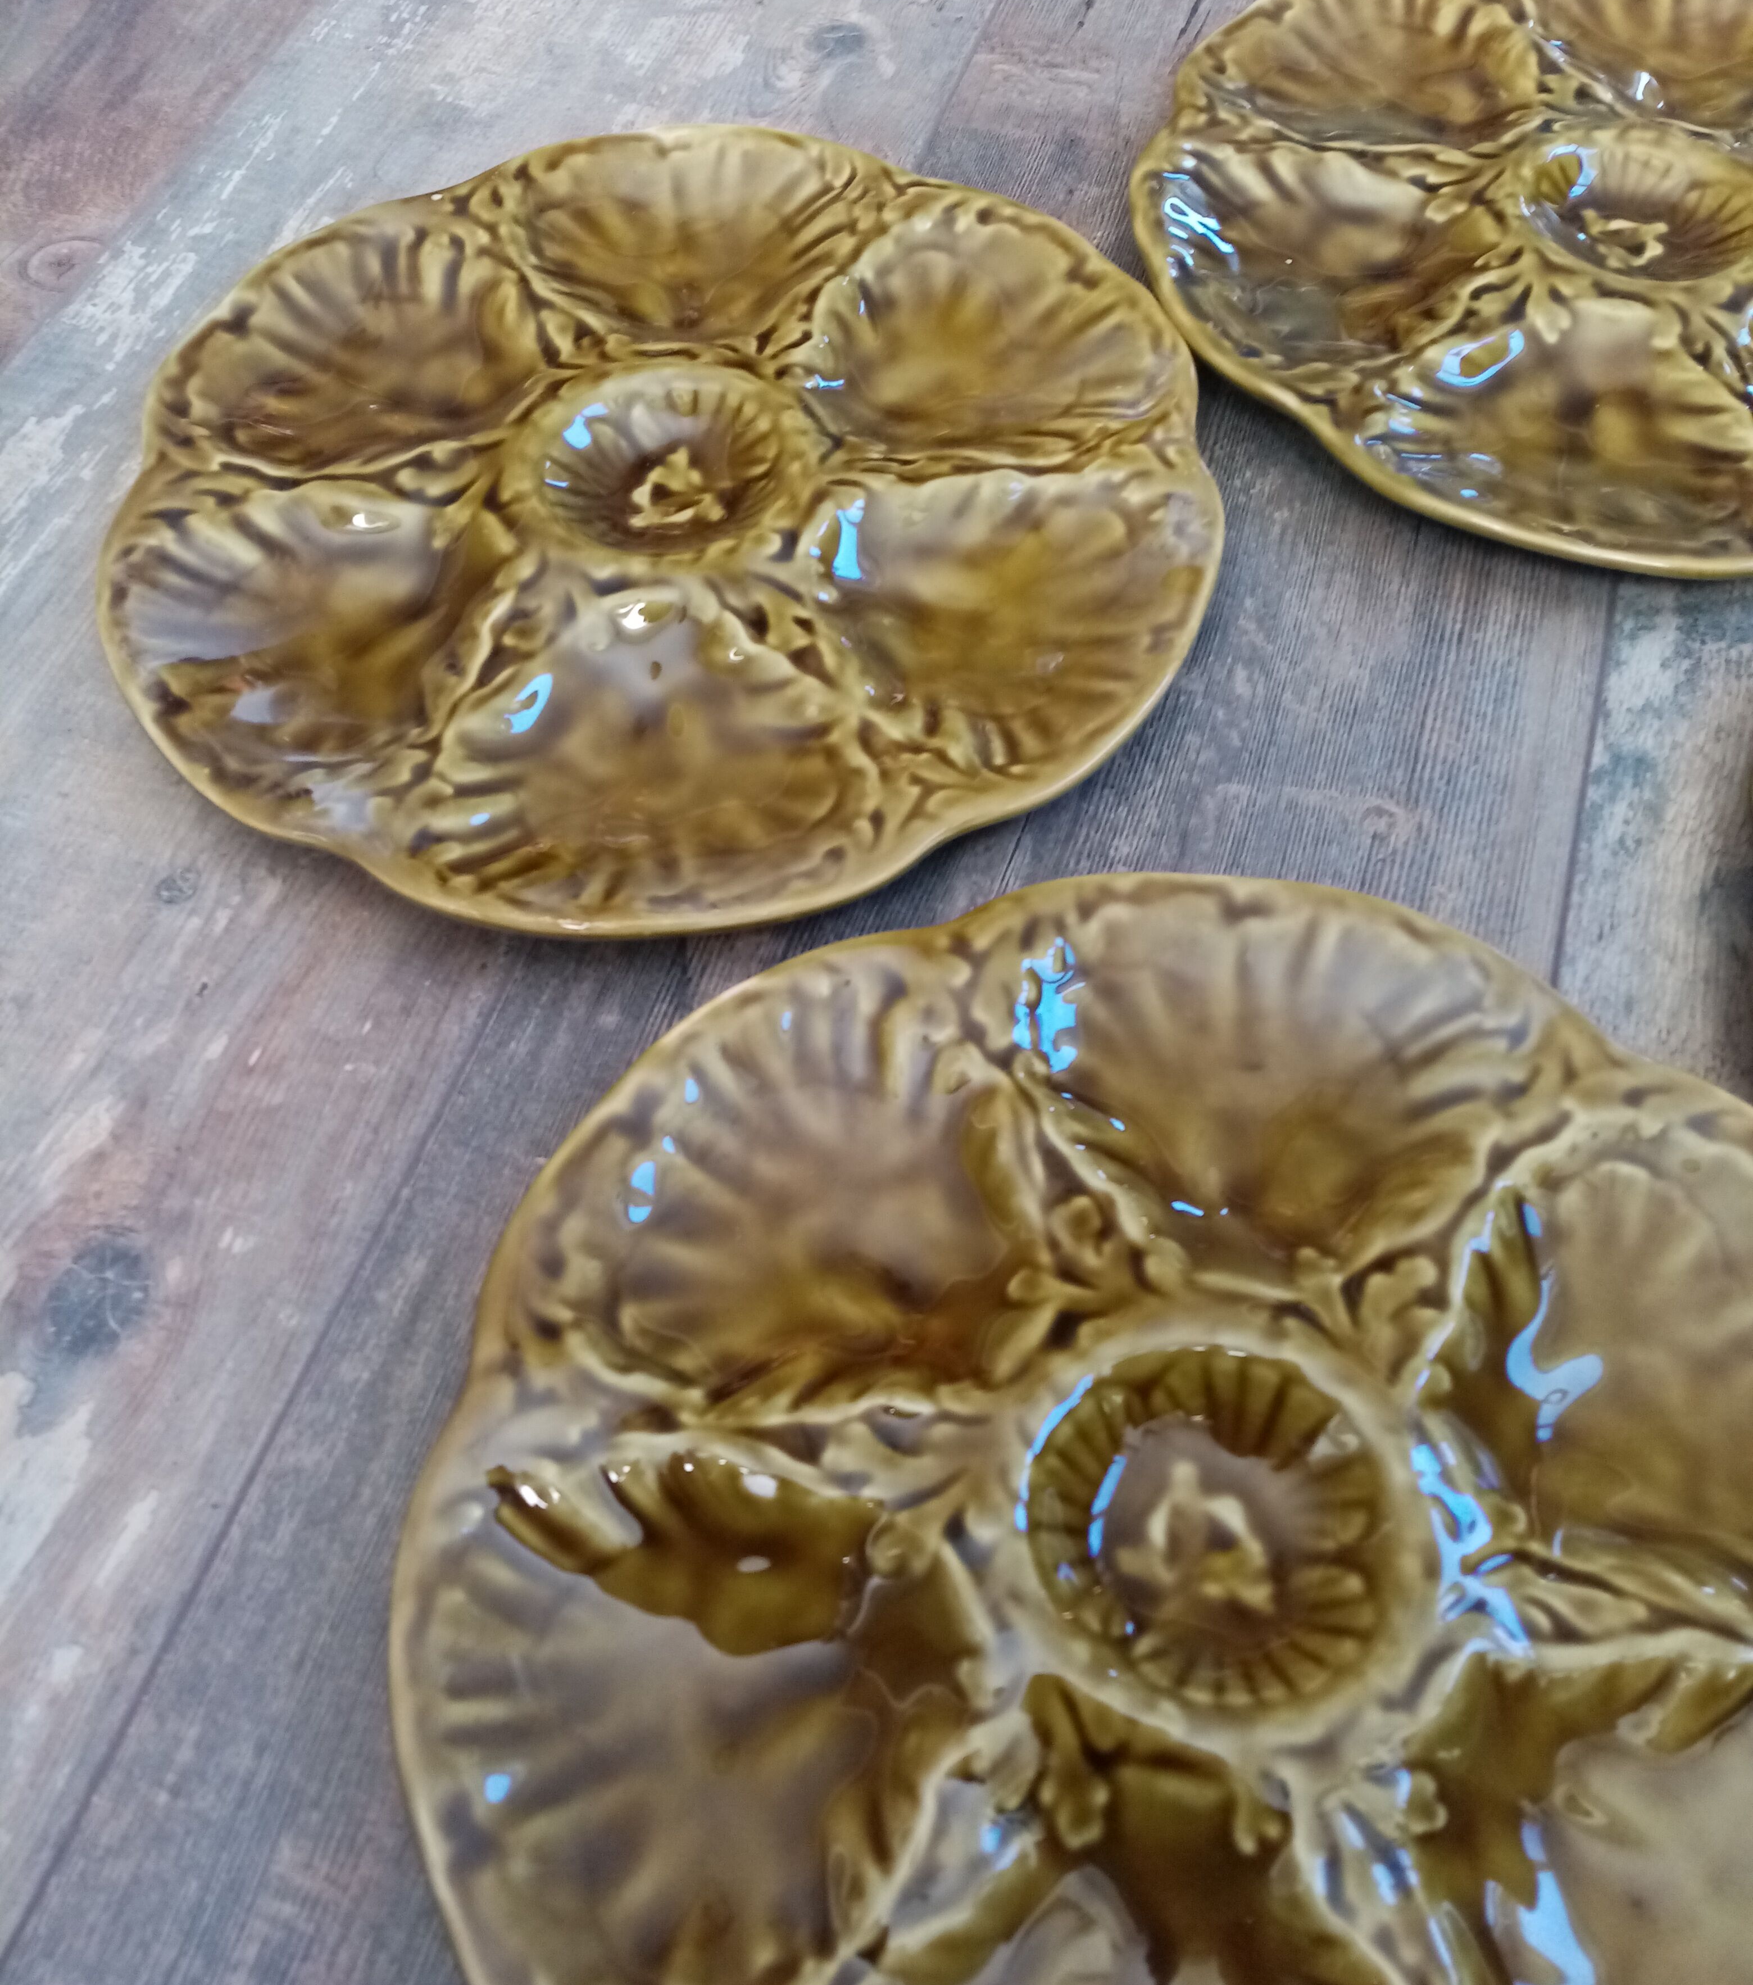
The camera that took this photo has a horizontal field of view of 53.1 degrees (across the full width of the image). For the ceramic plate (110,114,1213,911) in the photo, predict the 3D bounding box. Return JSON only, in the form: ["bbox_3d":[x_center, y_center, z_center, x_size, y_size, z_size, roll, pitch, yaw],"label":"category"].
[{"bbox_3d":[-0.047,-0.112,0.402,0.244,0.027,0.251,-1,59,1],"label":"ceramic plate"}]

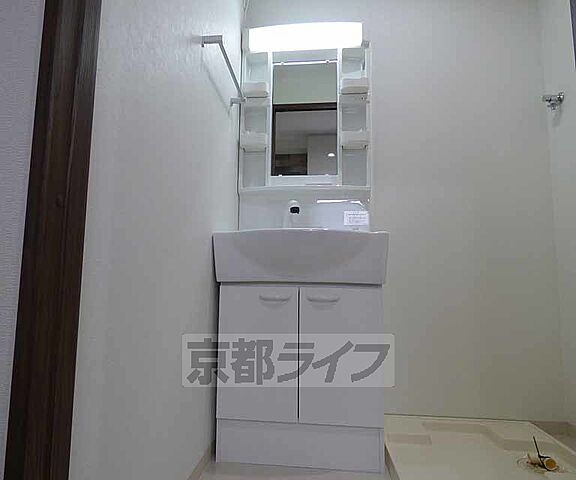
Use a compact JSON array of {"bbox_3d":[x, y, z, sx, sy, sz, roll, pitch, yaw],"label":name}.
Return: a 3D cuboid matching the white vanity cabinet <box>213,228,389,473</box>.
[{"bbox_3d":[0.055,0.396,1.361,0.600,0.810,0.515,0,-6,6],"label":"white vanity cabinet"}]

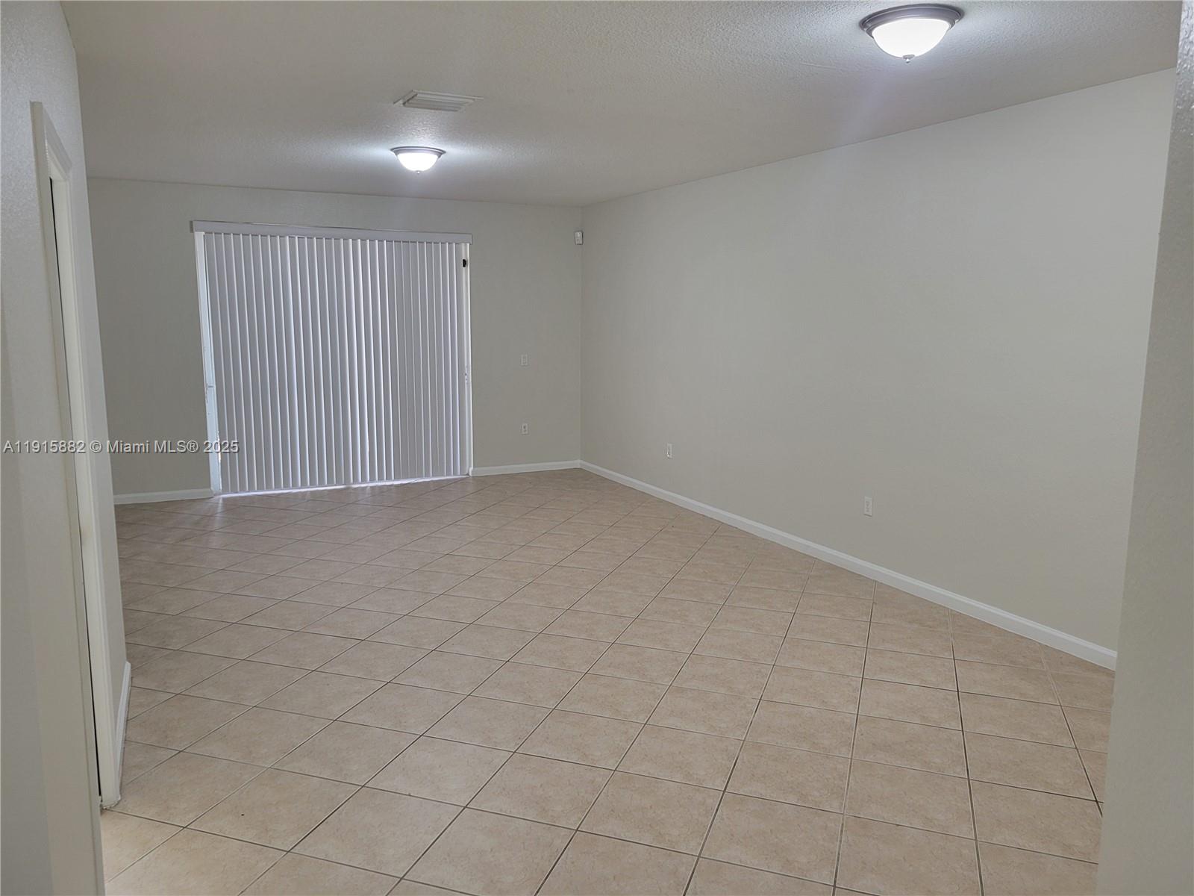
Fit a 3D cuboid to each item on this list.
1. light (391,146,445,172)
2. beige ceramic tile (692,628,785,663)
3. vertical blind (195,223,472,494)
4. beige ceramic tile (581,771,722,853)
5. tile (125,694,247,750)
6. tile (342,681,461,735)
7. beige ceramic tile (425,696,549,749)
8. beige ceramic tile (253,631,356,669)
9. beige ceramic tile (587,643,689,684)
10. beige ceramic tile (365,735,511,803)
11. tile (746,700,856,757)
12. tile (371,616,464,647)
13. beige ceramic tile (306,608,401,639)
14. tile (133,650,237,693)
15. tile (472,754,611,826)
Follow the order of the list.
[{"bbox_3d":[-1.171,-1.889,5.885,0.350,0.140,0.350,0,9,0],"label":"light"},{"bbox_3d":[0.738,1.022,4.642,0.405,0.010,0.405,3,9,19],"label":"beige ceramic tile"},{"bbox_3d":[-2.366,-0.826,8.485,2.472,2.379,0.110,-4,10,-26],"label":"vertical blind"},{"bbox_3d":[0.192,1.231,3.026,0.400,0.010,0.400,3,9,19],"label":"beige ceramic tile"},{"bbox_3d":[-1.746,1.140,3.755,0.404,0.010,0.404,3,9,19],"label":"tile"},{"bbox_3d":[-0.829,1.122,3.893,0.405,0.010,0.405,3,9,19],"label":"tile"},{"bbox_3d":[-0.439,1.137,3.720,0.395,0.010,0.395,3,9,19],"label":"beige ceramic tile"},{"bbox_3d":[-1.466,1.020,4.537,0.405,0.010,0.405,3,9,19],"label":"beige ceramic tile"},{"bbox_3d":[0.213,1.037,4.288,0.400,0.010,0.400,3,9,19],"label":"beige ceramic tile"},{"bbox_3d":[-0.578,1.203,3.373,0.405,0.010,0.405,3,9,19],"label":"beige ceramic tile"},{"bbox_3d":[0.847,1.149,3.700,0.395,0.010,0.395,3,9,19],"label":"tile"},{"bbox_3d":[-0.946,0.985,4.792,0.405,0.010,0.405,3,9,19],"label":"tile"},{"bbox_3d":[-1.335,0.963,4.922,0.405,0.010,0.405,3,9,19],"label":"beige ceramic tile"},{"bbox_3d":[-1.976,1.046,4.237,0.395,0.010,0.395,3,9,19],"label":"tile"},{"bbox_3d":[-0.190,1.226,3.243,0.405,0.010,0.405,3,9,19],"label":"tile"}]

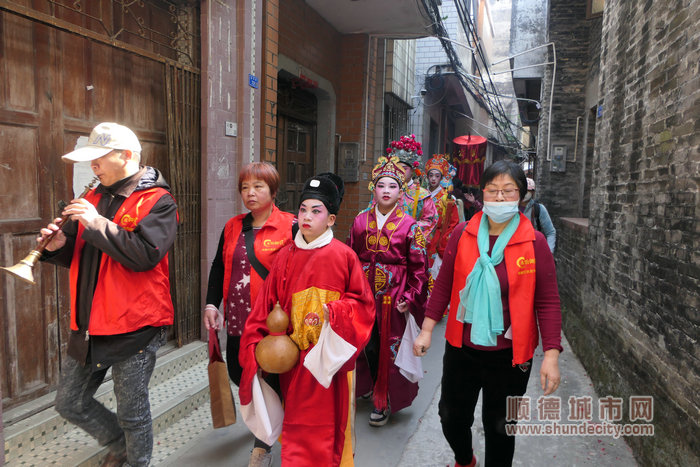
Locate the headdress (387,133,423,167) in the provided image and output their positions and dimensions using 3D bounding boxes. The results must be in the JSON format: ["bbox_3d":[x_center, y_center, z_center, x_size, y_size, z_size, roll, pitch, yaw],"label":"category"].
[{"bbox_3d":[0.395,-0.590,3.380,0.265,0.260,0.250,4,7,20],"label":"headdress"}]

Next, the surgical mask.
[{"bbox_3d":[0.581,-0.084,1.790,0.145,0.090,0.075,4,7,17],"label":"surgical mask"}]

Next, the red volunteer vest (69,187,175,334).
[{"bbox_3d":[-0.916,0.108,1.870,0.410,0.590,0.290,6,8,30],"label":"red volunteer vest"}]

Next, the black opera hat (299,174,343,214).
[{"bbox_3d":[-0.116,-0.163,1.900,0.175,0.170,0.205,6,8,30],"label":"black opera hat"}]

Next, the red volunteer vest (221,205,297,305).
[{"bbox_3d":[-0.433,0.165,2.260,0.390,0.620,0.270,4,7,14],"label":"red volunteer vest"}]

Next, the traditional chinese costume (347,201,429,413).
[{"bbox_3d":[0.221,0.425,2.680,0.450,1.170,0.370,4,7,18],"label":"traditional chinese costume"}]

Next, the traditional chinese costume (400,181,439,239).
[{"bbox_3d":[0.343,0.273,3.440,0.540,1.270,0.400,5,7,22],"label":"traditional chinese costume"}]

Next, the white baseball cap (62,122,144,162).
[{"bbox_3d":[-0.944,-0.347,1.780,0.180,0.145,0.270,7,9,38],"label":"white baseball cap"}]

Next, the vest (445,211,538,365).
[{"bbox_3d":[0.570,0.213,1.880,0.375,0.610,0.260,5,7,22],"label":"vest"}]

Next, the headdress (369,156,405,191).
[{"bbox_3d":[0.214,-0.333,2.630,0.215,0.205,0.210,3,7,12],"label":"headdress"}]

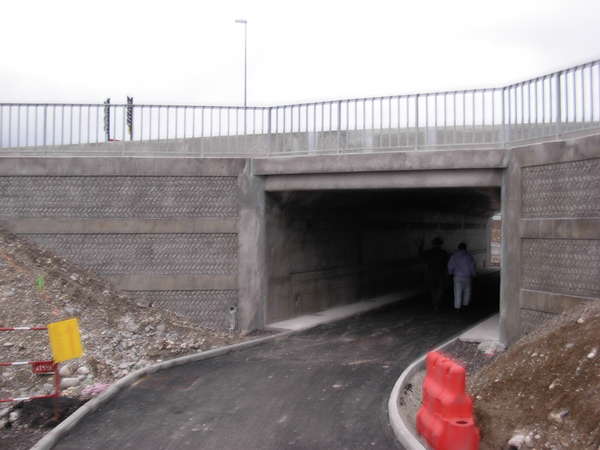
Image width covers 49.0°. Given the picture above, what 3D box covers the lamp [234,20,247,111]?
[{"bbox_3d":[-3.160,-6.300,35.000,0.650,9.100,0.280,0,0,-6],"label":"lamp"}]

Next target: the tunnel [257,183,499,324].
[{"bbox_3d":[1.600,0.690,12.750,4.600,2.720,1.500,0,-1,26],"label":"tunnel"}]

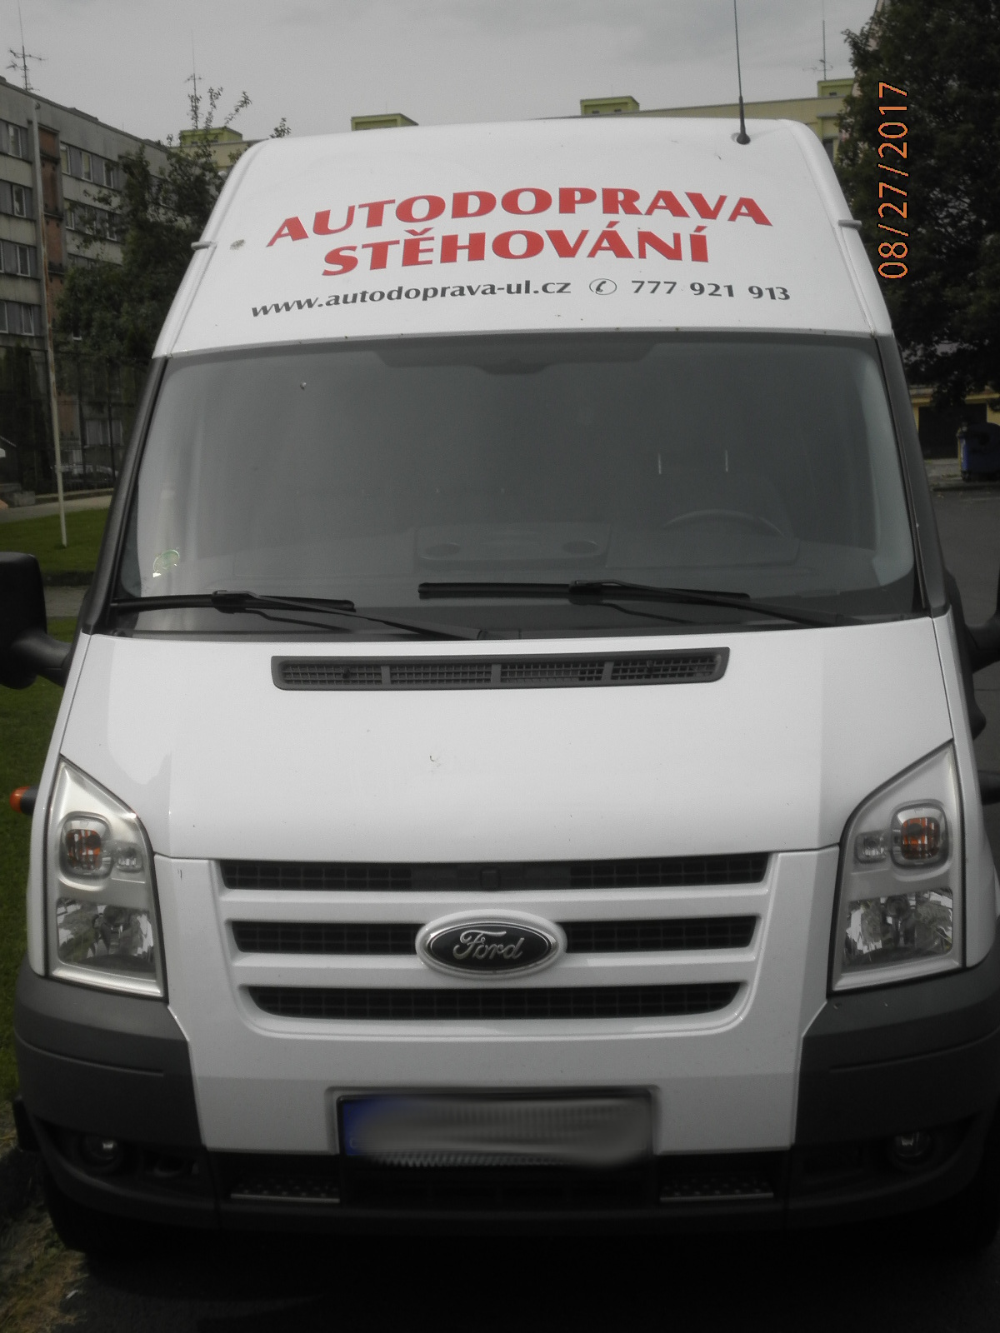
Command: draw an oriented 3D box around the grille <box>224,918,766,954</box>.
[{"bbox_3d":[-0.015,0.465,3.586,0.904,0.054,0.093,-1,1,4],"label":"grille"}]

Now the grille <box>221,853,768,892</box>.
[{"bbox_3d":[-0.014,0.360,3.622,0.959,0.052,0.100,-1,1,4],"label":"grille"}]

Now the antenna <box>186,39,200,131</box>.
[{"bbox_3d":[-24.253,-46.274,165.000,1.100,7.300,0.800,-1,7,4],"label":"antenna"}]

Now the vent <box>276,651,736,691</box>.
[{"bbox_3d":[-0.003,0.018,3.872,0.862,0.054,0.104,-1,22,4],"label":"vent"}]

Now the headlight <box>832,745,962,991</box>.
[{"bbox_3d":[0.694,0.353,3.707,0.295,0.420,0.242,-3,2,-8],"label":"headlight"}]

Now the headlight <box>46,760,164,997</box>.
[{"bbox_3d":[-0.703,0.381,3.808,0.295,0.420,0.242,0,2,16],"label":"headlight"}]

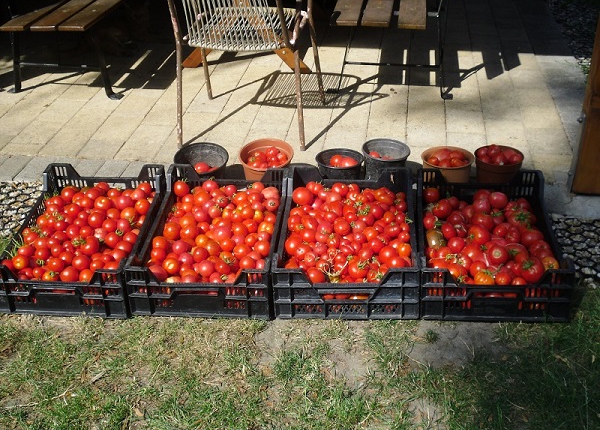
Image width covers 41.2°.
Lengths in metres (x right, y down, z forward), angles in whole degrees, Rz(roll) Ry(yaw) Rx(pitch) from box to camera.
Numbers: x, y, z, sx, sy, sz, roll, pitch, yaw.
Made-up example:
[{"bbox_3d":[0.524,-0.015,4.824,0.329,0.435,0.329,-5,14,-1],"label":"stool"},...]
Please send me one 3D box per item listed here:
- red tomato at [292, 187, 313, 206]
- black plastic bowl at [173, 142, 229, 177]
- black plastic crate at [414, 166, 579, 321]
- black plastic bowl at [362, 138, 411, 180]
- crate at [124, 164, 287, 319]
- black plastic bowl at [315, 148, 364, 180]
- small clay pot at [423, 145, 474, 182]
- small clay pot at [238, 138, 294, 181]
[{"bbox_3d":[0.009,-0.060,2.578,0.066,0.060,0.066,-2,30,0],"label":"red tomato"},{"bbox_3d":[-0.338,-0.135,2.806,0.189,0.157,0.189,-2,38,0],"label":"black plastic bowl"},{"bbox_3d":[0.565,0.057,2.420,0.400,0.168,0.600,2,30,6],"label":"black plastic crate"},{"bbox_3d":[0.301,-0.149,2.784,0.165,0.174,0.165,-1,30,1],"label":"black plastic bowl"},{"bbox_3d":[-0.259,0.066,2.449,0.400,0.165,0.600,1,30,4],"label":"crate"},{"bbox_3d":[0.140,-0.130,2.781,0.165,0.150,0.165,-1,30,1],"label":"black plastic bowl"},{"bbox_3d":[0.510,-0.134,2.773,0.183,0.147,0.183,-1,30,1],"label":"small clay pot"},{"bbox_3d":[-0.113,-0.142,2.795,0.192,0.168,0.192,-2,38,0],"label":"small clay pot"}]

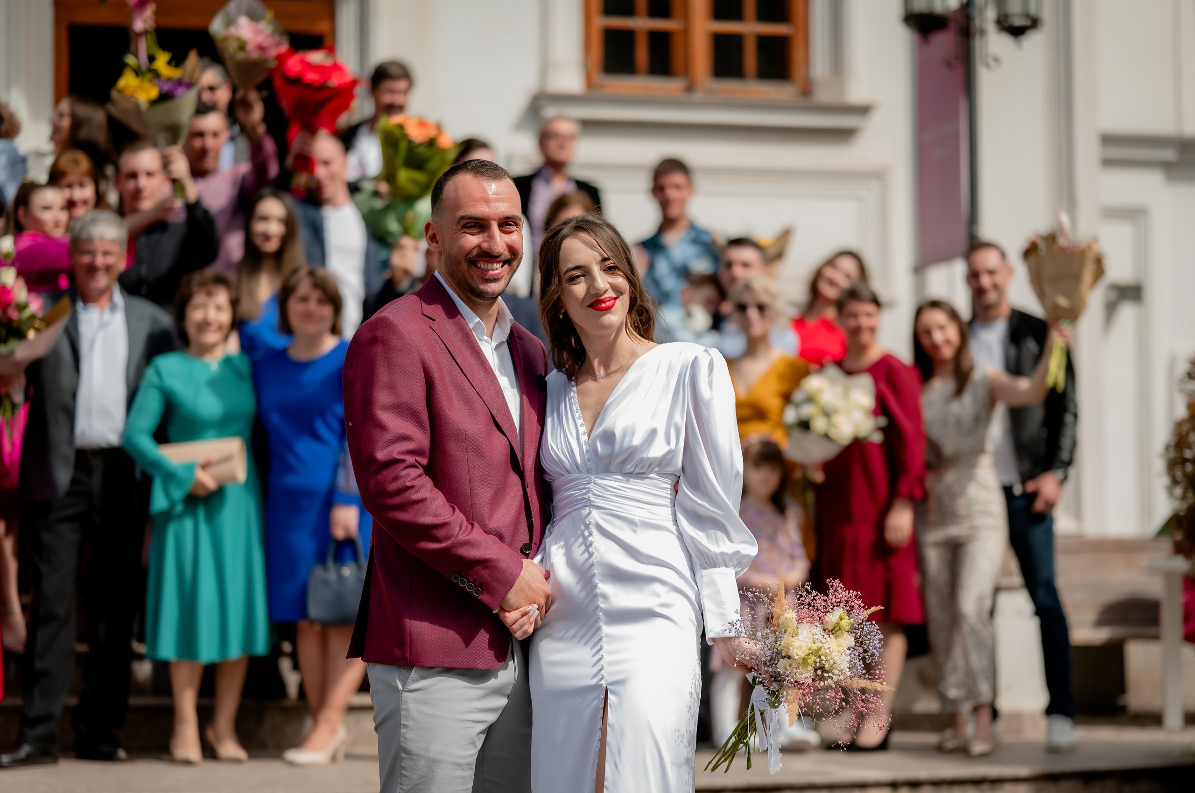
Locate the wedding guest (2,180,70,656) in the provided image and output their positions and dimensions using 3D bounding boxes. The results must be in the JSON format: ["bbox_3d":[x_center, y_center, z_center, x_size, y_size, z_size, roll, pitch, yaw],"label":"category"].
[{"bbox_3d":[-2.001,0.065,9.950,0.520,1.661,0.380,0,-2,-16],"label":"wedding guest"}]

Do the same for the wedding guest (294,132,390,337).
[{"bbox_3d":[-0.975,-0.119,10.780,0.500,1.799,0.380,0,-4,-7],"label":"wedding guest"}]

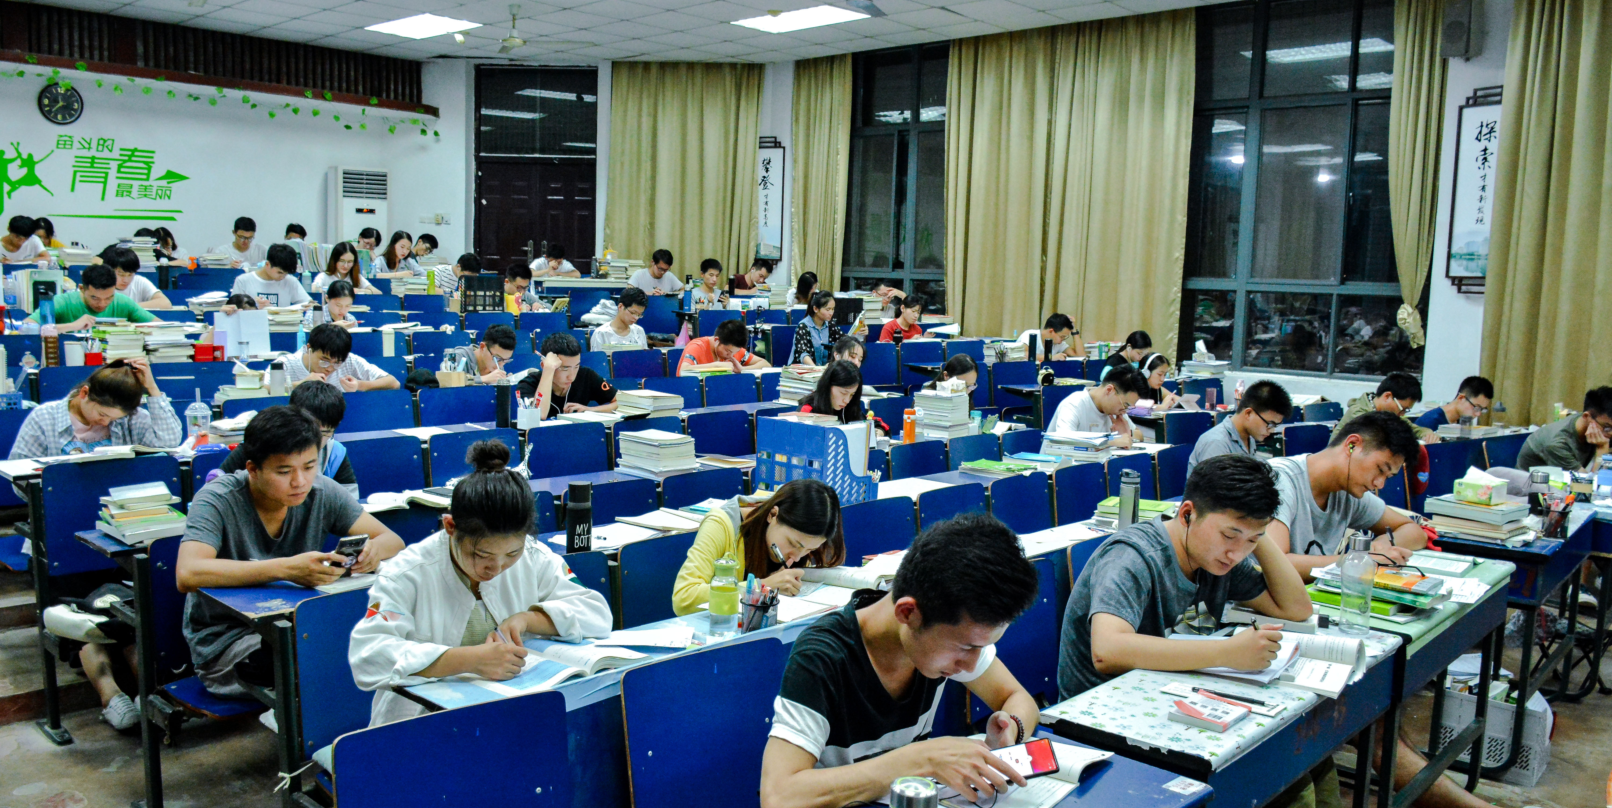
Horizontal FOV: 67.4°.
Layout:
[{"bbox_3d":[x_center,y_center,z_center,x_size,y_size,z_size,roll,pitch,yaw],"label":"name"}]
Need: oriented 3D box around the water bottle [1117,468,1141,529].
[{"bbox_3d":[1.156,0.341,4.304,0.073,0.234,0.075,7,8,43],"label":"water bottle"}]

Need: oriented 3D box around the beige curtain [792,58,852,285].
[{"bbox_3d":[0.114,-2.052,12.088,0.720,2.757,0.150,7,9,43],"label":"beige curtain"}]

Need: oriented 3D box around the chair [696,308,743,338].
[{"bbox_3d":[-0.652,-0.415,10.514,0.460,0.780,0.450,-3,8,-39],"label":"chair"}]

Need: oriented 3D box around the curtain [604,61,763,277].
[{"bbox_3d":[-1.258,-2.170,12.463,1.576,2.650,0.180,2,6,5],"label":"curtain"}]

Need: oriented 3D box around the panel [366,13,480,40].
[{"bbox_3d":[-3.489,-3.453,11.007,1.200,0.080,0.600,7,8,43],"label":"panel"}]

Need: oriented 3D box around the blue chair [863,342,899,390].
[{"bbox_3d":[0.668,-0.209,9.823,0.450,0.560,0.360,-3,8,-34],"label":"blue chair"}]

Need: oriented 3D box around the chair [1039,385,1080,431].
[{"bbox_3d":[1.848,0.281,8.107,0.460,0.780,0.450,-3,7,-35],"label":"chair"}]

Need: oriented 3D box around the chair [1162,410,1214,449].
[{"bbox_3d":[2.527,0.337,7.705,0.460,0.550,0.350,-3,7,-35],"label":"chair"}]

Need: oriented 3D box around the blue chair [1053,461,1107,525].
[{"bbox_3d":[1.411,0.695,5.621,0.420,0.790,0.470,7,8,43],"label":"blue chair"}]

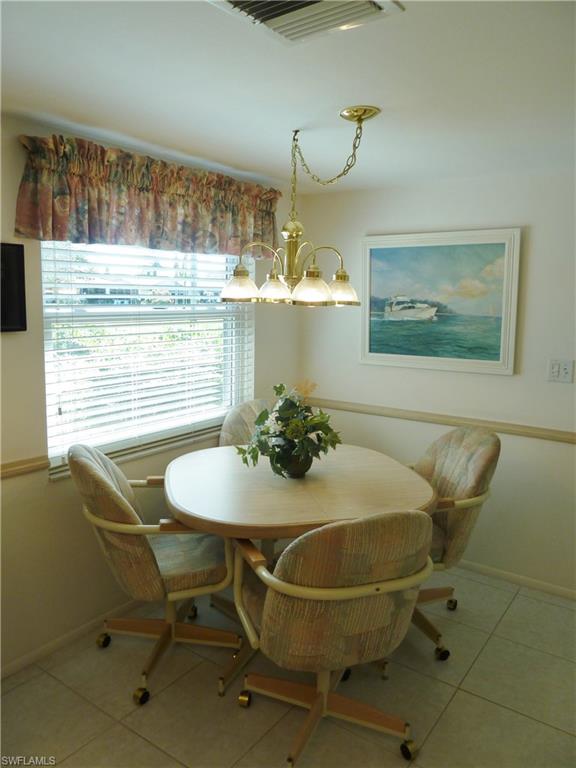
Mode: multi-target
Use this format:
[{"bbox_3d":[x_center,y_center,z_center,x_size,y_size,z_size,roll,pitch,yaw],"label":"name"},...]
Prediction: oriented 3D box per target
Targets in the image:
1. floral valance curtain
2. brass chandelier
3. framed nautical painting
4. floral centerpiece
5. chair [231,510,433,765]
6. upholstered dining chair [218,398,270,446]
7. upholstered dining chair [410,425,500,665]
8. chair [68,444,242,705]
[{"bbox_3d":[-0.517,-0.809,2.596,0.176,0.371,1.402,7,11,35],"label":"floral valance curtain"},{"bbox_3d":[0.028,-0.652,2.183,0.600,0.671,0.620,0,9,0],"label":"brass chandelier"},{"bbox_3d":[0.794,-0.443,3.009,0.863,0.726,0.040,7,11,35],"label":"framed nautical painting"},{"bbox_3d":[0.014,0.197,2.344,0.410,0.370,0.370,0,9,0],"label":"floral centerpiece"},{"bbox_3d":[0.150,0.766,1.818,0.580,0.920,0.630,-3,9,-20],"label":"chair"},{"bbox_3d":[-0.079,0.592,2.947,0.590,0.920,0.630,-1,9,-11],"label":"upholstered dining chair"},{"bbox_3d":[0.583,0.661,2.523,0.640,0.920,0.590,-2,9,-17],"label":"upholstered dining chair"},{"bbox_3d":[-0.529,0.693,2.270,0.650,0.920,0.590,-1,9,-8],"label":"chair"}]

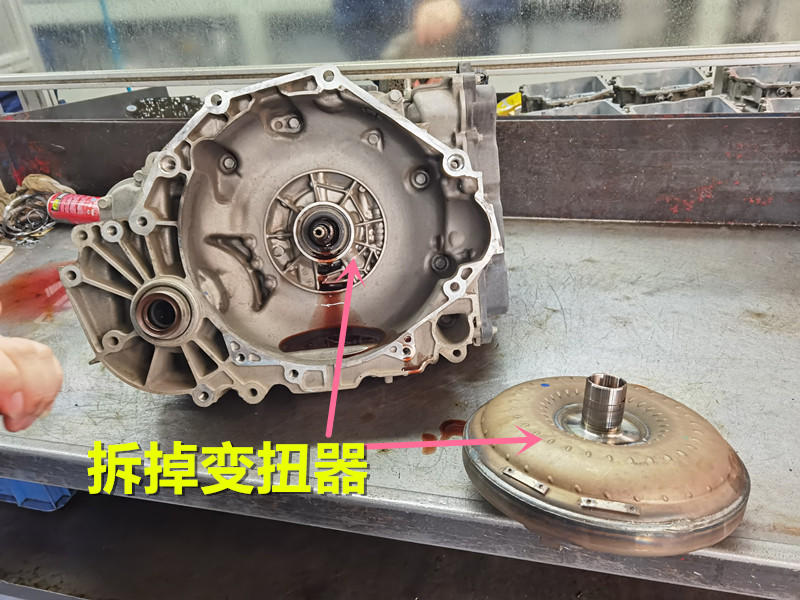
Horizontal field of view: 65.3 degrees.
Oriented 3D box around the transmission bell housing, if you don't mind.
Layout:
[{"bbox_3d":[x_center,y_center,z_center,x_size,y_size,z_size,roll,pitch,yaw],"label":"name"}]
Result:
[{"bbox_3d":[-0.118,-0.092,0.850,0.495,0.380,0.350,-2,6,0],"label":"transmission bell housing"}]

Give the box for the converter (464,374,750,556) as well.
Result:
[{"bbox_3d":[0.197,0.131,0.616,0.262,0.113,0.262,1,17,0],"label":"converter"}]

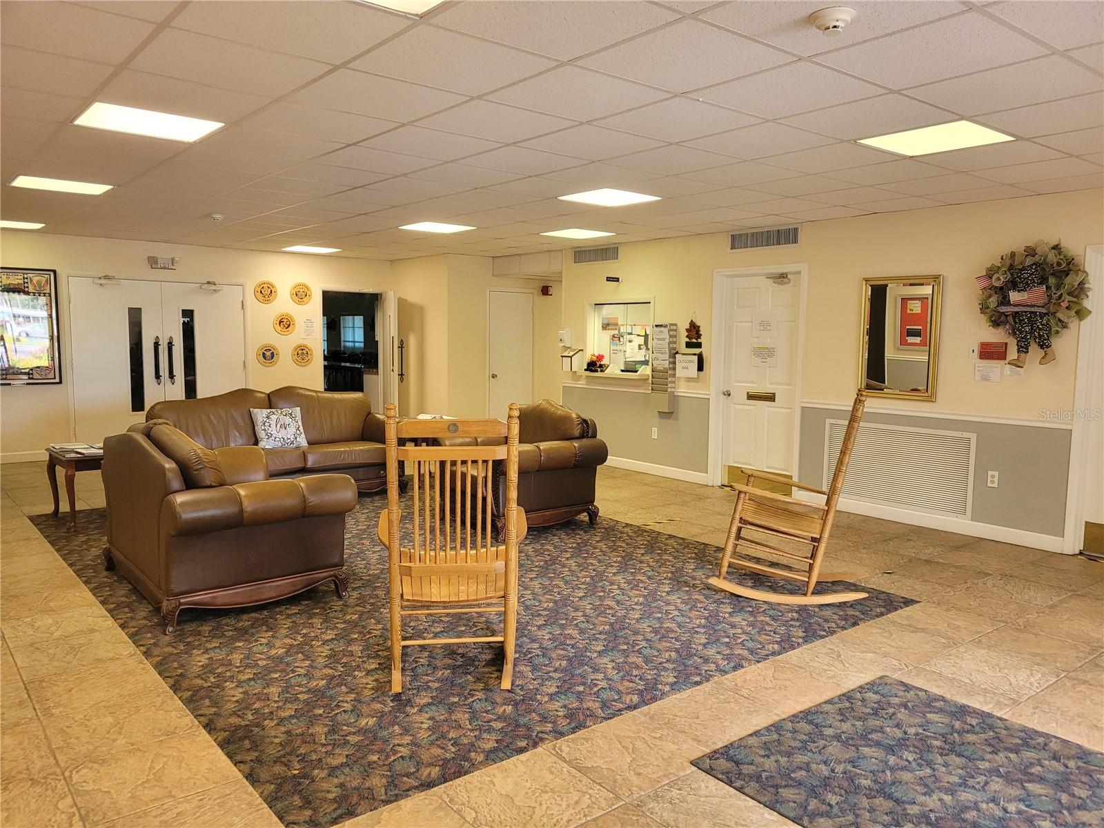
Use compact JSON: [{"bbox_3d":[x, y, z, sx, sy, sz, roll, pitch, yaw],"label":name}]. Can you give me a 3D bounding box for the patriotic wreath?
[{"bbox_3d":[3.307,-0.852,5.747,0.180,0.663,0.754,-3,7,-38],"label":"patriotic wreath"}]

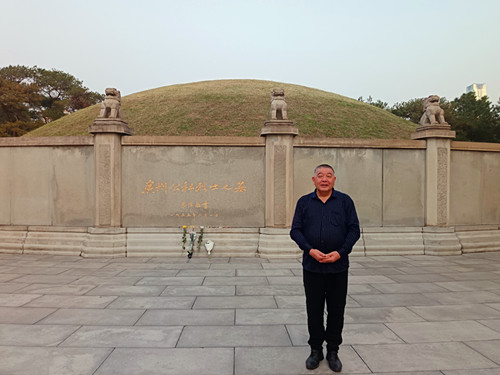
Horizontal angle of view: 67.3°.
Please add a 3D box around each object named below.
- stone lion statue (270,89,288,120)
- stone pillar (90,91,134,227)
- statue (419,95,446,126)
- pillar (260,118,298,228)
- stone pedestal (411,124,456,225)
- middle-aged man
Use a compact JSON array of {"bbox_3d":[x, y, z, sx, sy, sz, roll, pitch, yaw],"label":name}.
[{"bbox_3d":[0.639,-1.762,8.102,0.360,0.678,0.450,0,1,-4],"label":"stone lion statue"},{"bbox_3d":[-2.948,-0.650,8.014,0.762,2.930,0.570,0,1,5],"label":"stone pillar"},{"bbox_3d":[4.173,-1.735,8.528,0.360,0.678,0.450,0,1,-11],"label":"statue"},{"bbox_3d":[0.634,-0.298,8.116,0.762,2.250,0.570,0,1,-4],"label":"pillar"},{"bbox_3d":[4.169,-0.267,8.542,0.762,2.257,0.570,0,1,-11],"label":"stone pedestal"},{"bbox_3d":[0.643,0.663,3.246,0.580,1.710,0.340,0,1,9],"label":"middle-aged man"}]

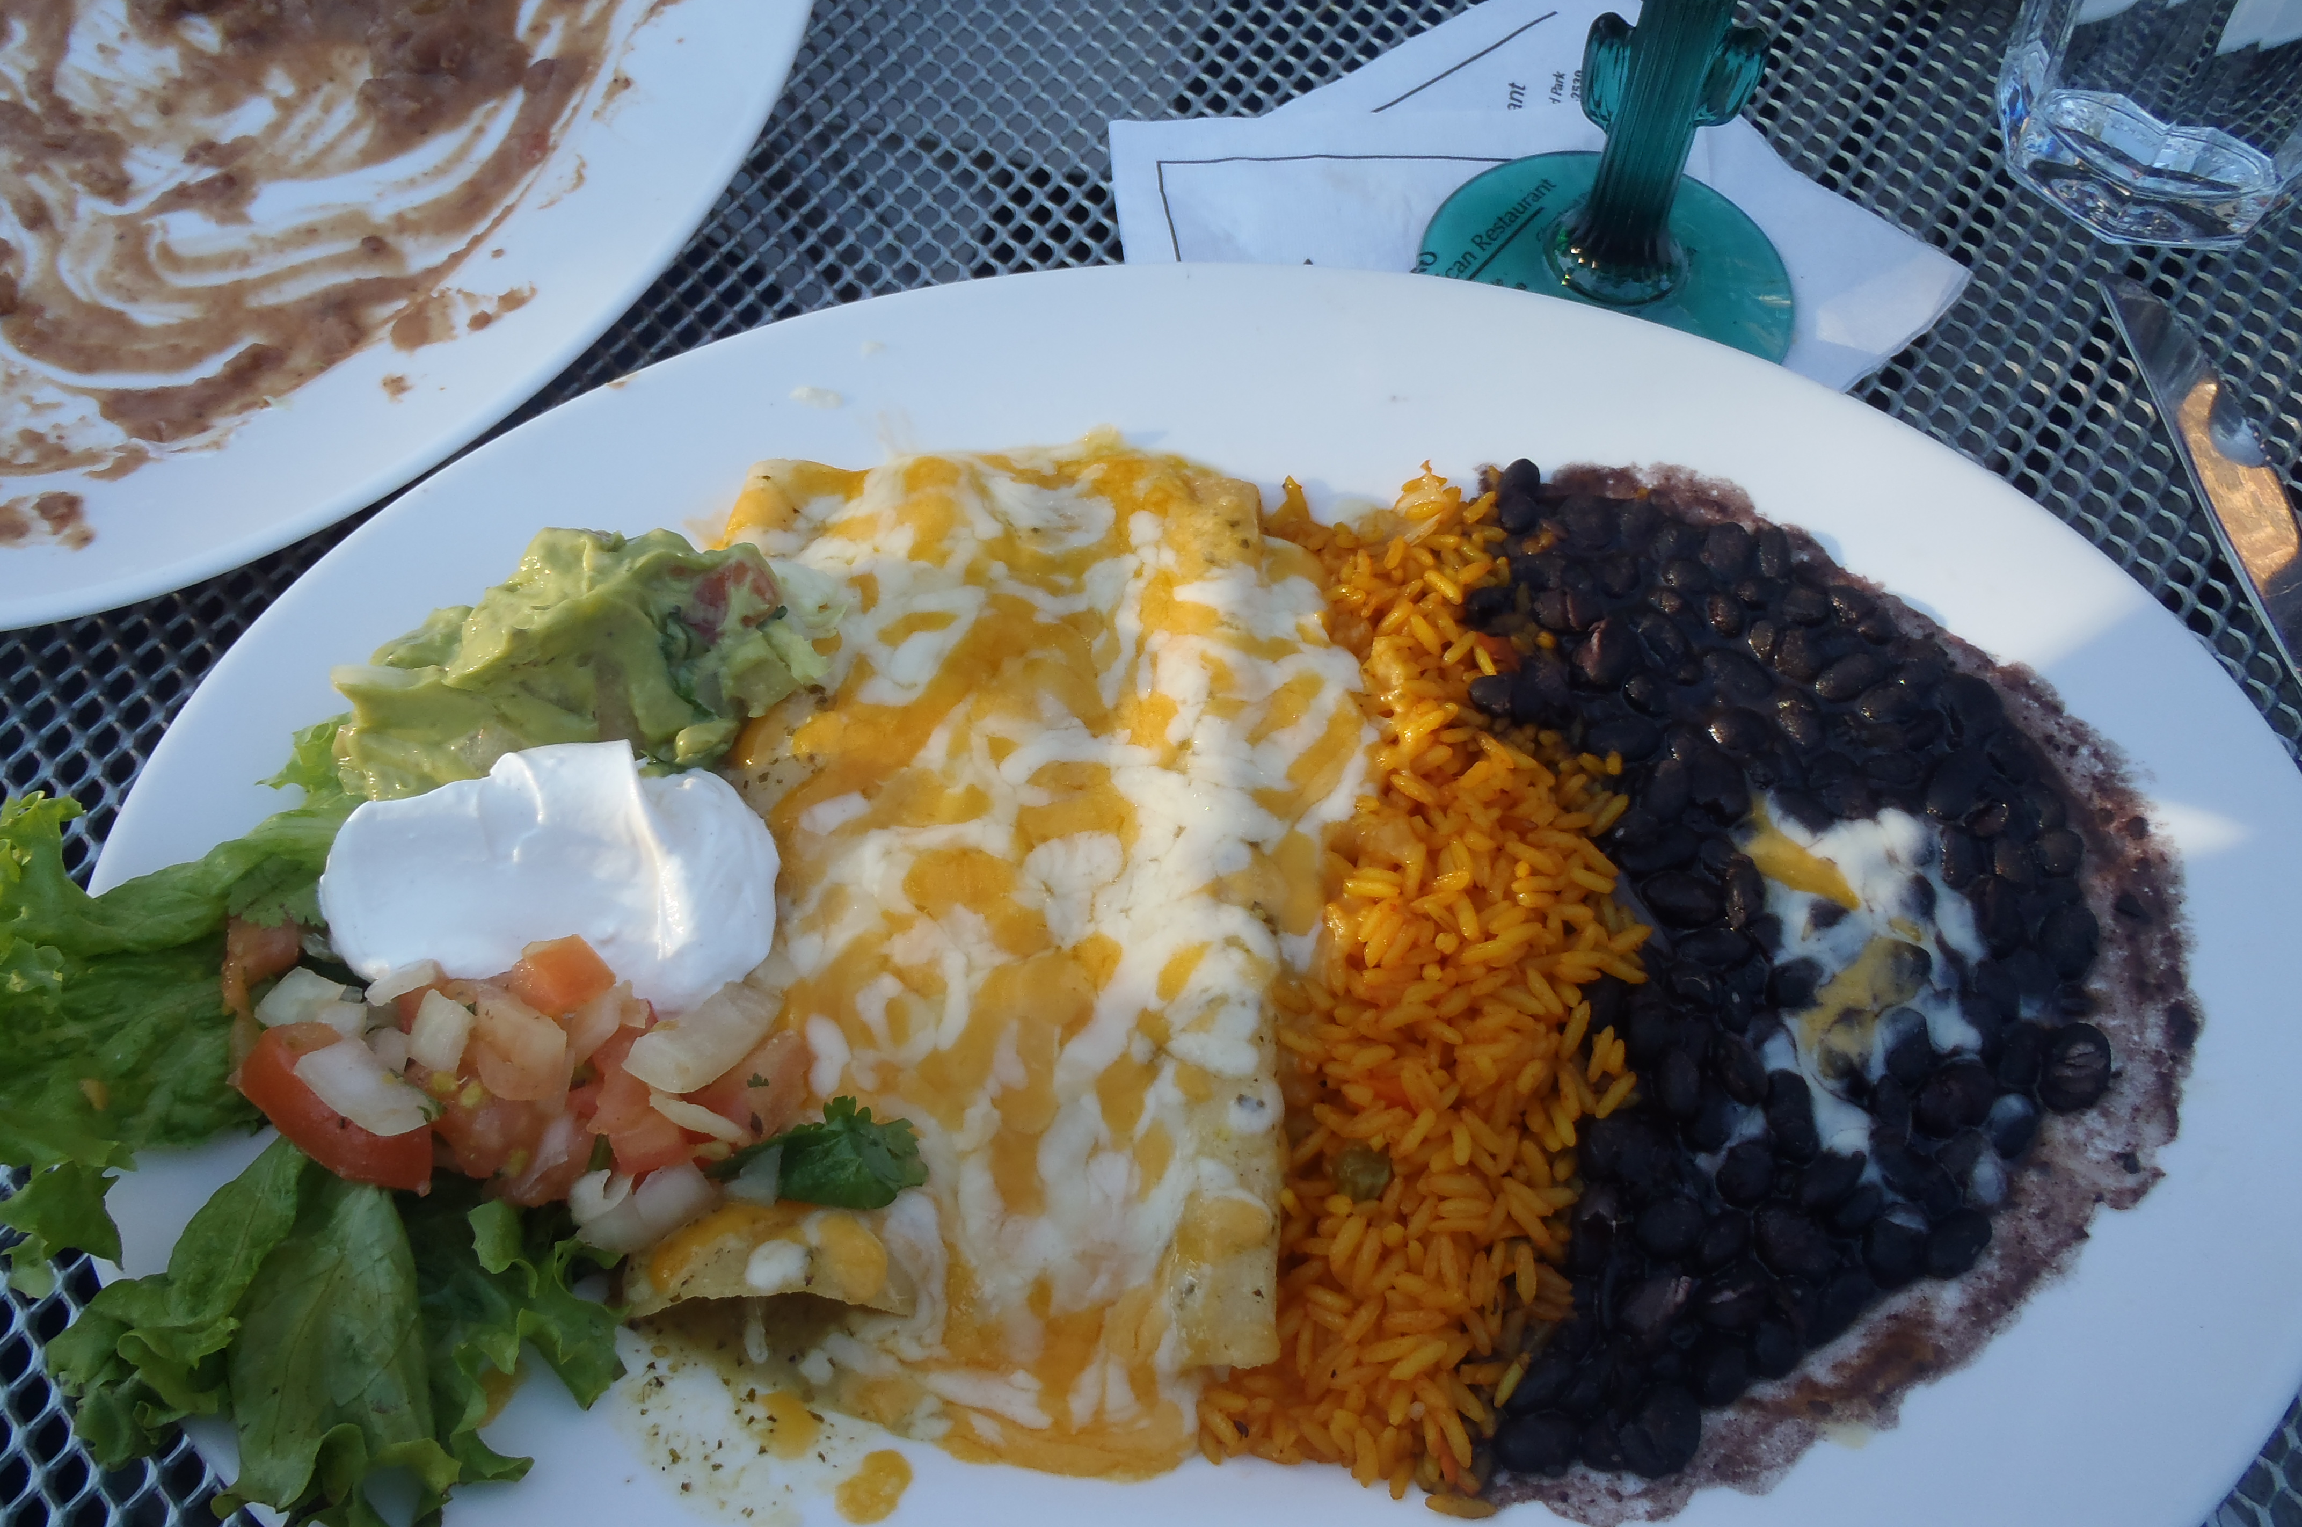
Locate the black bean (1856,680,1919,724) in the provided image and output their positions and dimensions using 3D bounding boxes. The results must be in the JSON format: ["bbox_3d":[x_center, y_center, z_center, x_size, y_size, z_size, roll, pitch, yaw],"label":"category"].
[{"bbox_3d":[0.124,-0.010,0.313,0.011,0.006,0.007,-22,63,-14],"label":"black bean"}]

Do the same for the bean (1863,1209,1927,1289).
[{"bbox_3d":[0.109,0.071,0.272,0.009,0.008,0.012,11,60,5],"label":"bean"}]

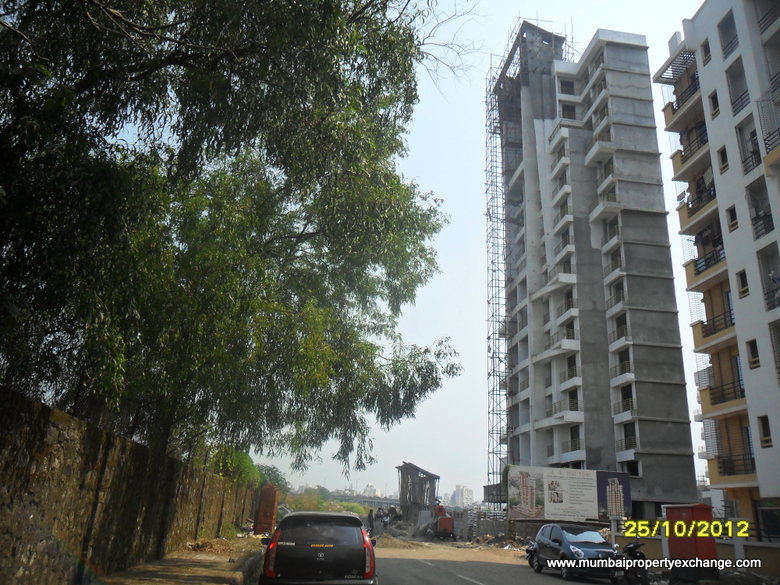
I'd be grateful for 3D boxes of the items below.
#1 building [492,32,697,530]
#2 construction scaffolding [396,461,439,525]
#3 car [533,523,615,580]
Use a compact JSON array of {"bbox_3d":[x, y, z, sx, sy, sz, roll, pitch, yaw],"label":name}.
[{"bbox_3d":[17.713,-3.897,61.639,11.000,54.300,20.500,5,-20,-5],"label":"building"},{"bbox_3d":[2.240,16.270,47.938,3.200,5.400,2.600,5,-20,-5],"label":"construction scaffolding"},{"bbox_3d":[5.790,8.100,19.060,1.600,1.490,3.520,5,-20,-6],"label":"car"}]

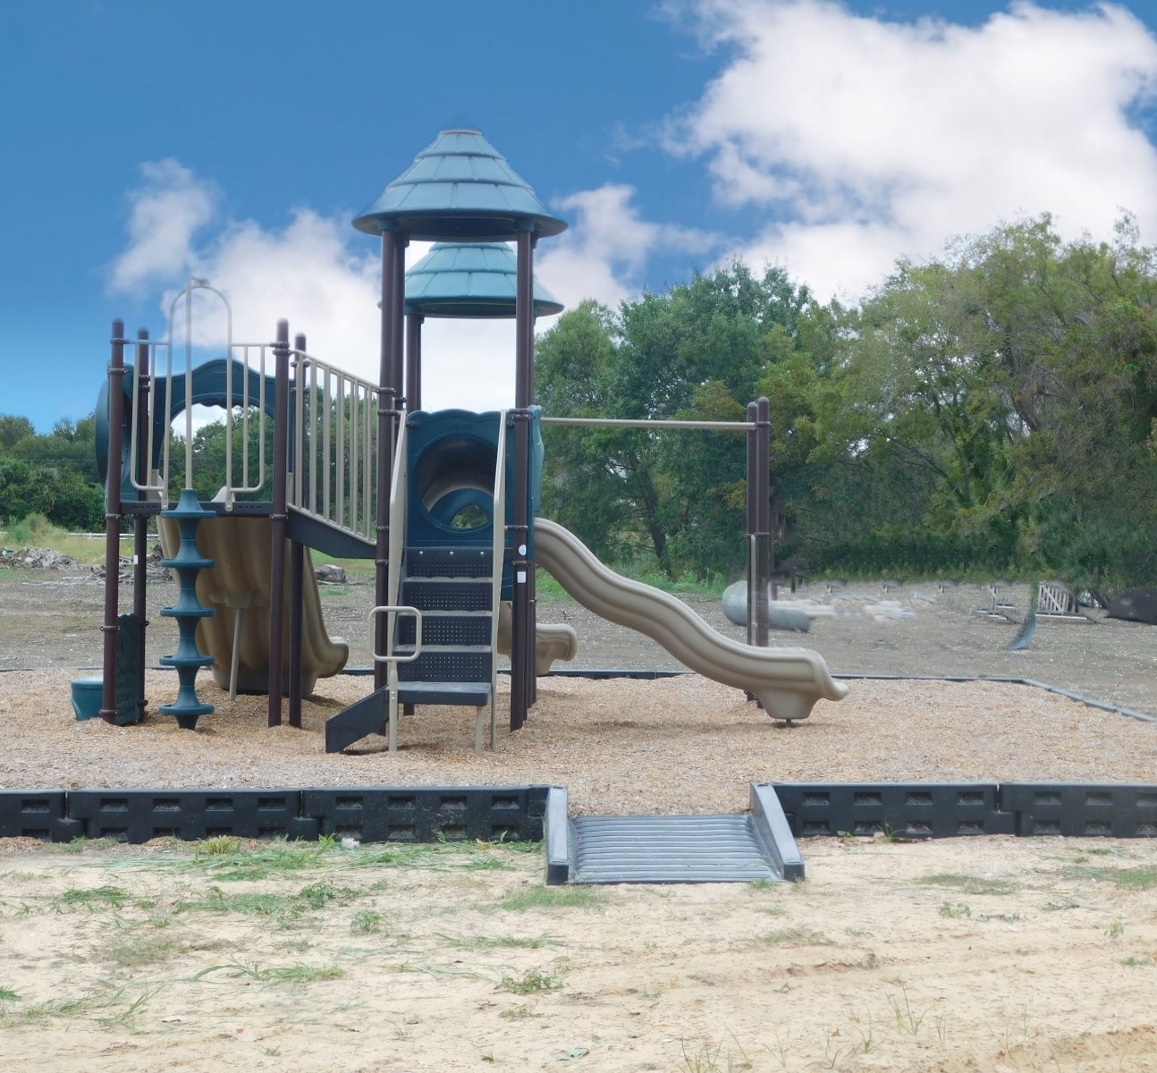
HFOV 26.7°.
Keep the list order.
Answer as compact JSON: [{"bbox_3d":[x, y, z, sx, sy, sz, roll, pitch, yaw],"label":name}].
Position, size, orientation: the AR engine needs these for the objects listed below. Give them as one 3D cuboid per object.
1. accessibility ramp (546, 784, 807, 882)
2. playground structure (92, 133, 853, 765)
[{"bbox_3d":[0.442,1.450,12.000,1.190,0.290,1.660,1,-1,-1],"label":"accessibility ramp"},{"bbox_3d":[-0.820,-0.820,19.300,5.650,4.500,6.500,1,-1,0],"label":"playground structure"}]

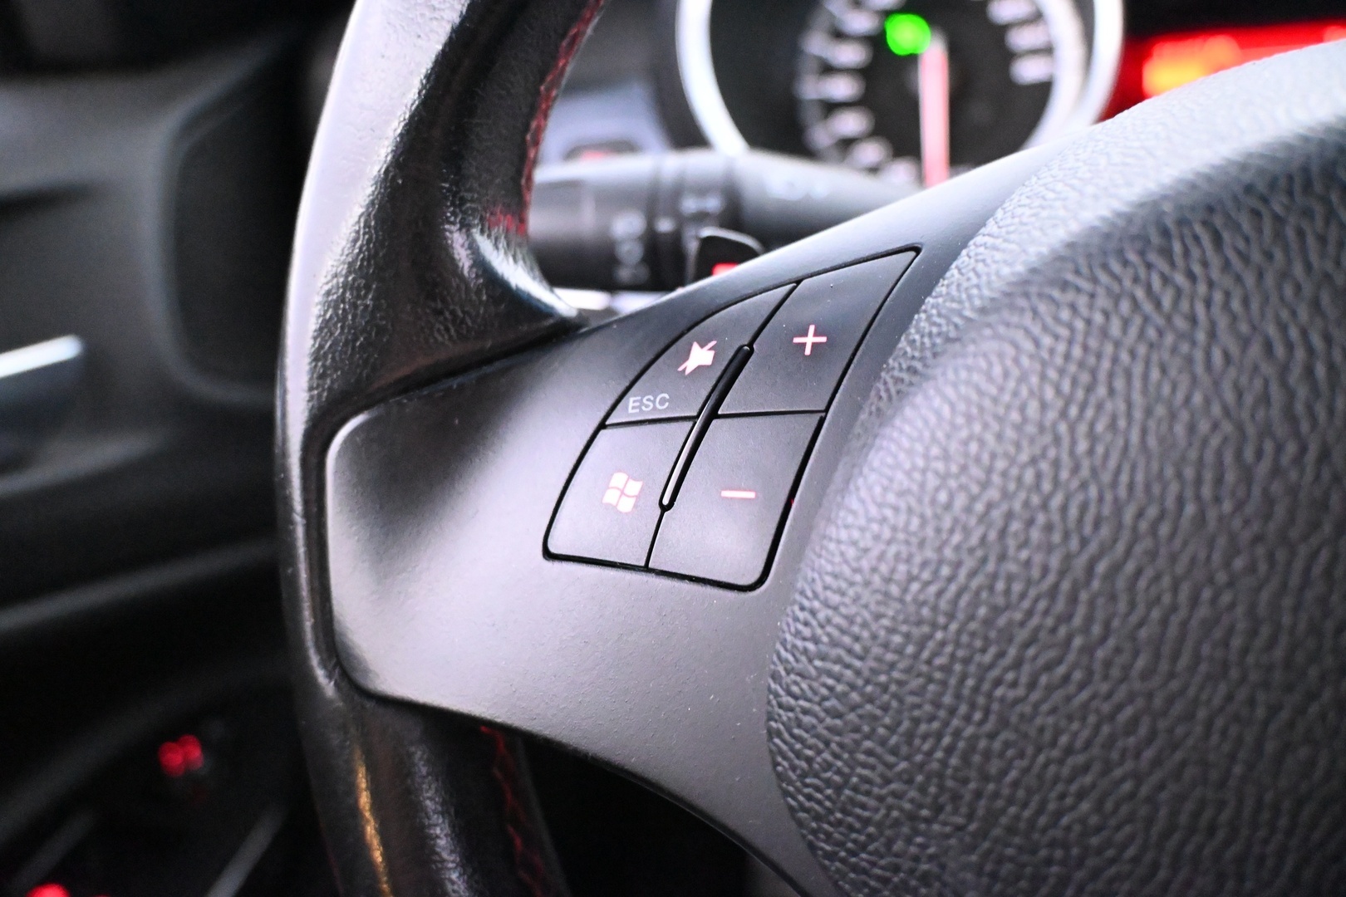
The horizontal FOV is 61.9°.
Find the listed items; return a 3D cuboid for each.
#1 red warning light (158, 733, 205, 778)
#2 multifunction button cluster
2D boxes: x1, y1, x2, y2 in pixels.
[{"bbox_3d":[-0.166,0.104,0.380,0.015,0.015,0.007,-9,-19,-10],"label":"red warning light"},{"bbox_3d":[0.009,-0.004,0.169,0.051,0.051,0.014,2,-13,15],"label":"multifunction button cluster"}]

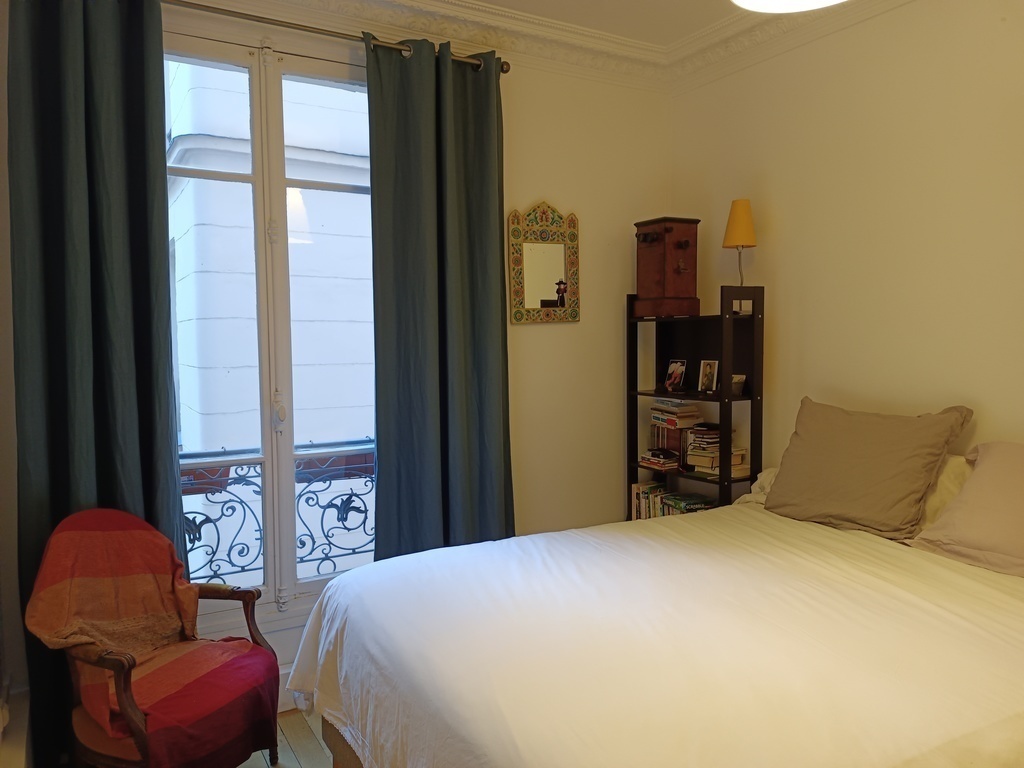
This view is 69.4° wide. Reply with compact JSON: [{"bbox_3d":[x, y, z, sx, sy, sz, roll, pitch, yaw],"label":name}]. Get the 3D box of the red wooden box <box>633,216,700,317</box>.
[{"bbox_3d":[0.722,-0.537,3.485,0.229,0.447,0.234,-3,5,-30],"label":"red wooden box"}]

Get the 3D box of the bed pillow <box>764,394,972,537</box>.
[{"bbox_3d":[1.240,0.285,2.672,0.160,0.465,0.610,19,-7,-30],"label":"bed pillow"}]

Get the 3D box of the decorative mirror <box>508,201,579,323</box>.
[{"bbox_3d":[0.145,-0.545,3.345,0.370,0.549,0.030,-4,5,-30],"label":"decorative mirror"}]

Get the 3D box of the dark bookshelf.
[{"bbox_3d":[0.828,0.394,3.447,0.252,1.643,0.615,-3,5,-30],"label":"dark bookshelf"}]

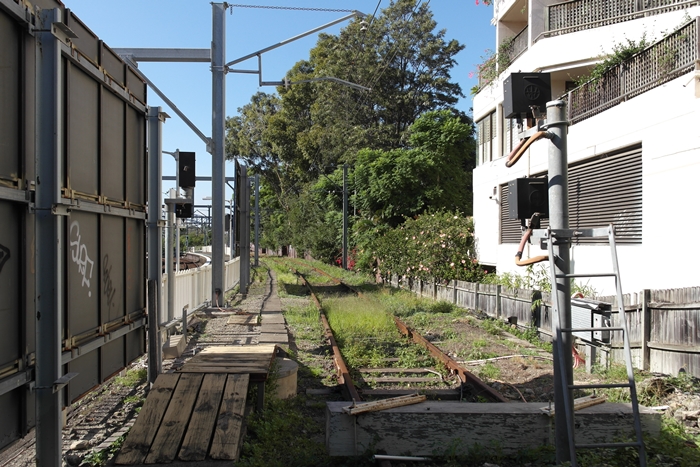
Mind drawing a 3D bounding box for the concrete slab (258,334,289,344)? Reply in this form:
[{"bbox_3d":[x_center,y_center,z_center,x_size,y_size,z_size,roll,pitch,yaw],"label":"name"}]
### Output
[{"bbox_3d":[-1.463,2.016,11.200,0.530,0.060,0.850,0,-1,-3],"label":"concrete slab"}]

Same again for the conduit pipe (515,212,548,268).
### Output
[{"bbox_3d":[1.298,0.043,4.150,0.250,0.380,0.150,0,-1,0],"label":"conduit pipe"}]

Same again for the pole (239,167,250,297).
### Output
[{"bbox_3d":[-3.630,-0.127,20.000,0.220,4.370,0.220,0,-1,-6],"label":"pole"}]

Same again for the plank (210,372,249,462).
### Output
[{"bbox_3d":[-1.023,1.570,5.047,0.200,0.050,0.972,0,29,-2],"label":"plank"}]

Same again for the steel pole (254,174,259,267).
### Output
[{"bbox_3d":[-7.210,-1.000,45.000,0.270,7.030,0.270,0,-1,-6],"label":"steel pole"}]

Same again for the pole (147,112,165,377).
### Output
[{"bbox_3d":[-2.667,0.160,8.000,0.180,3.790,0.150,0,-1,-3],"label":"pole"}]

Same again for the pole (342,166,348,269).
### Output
[{"bbox_3d":[-0.289,-1.028,37.500,0.310,6.800,0.300,0,-1,-3],"label":"pole"}]

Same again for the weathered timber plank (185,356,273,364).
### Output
[{"bbox_3d":[-1.512,1.610,7.350,1.060,0.050,0.300,0,-1,-2],"label":"weathered timber plank"}]

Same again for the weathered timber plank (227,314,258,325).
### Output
[{"bbox_3d":[-2.320,1.900,12.700,0.640,0.060,0.950,0,-1,-7],"label":"weathered timber plank"}]

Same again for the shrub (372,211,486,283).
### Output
[{"bbox_3d":[2.930,0.590,21.500,4.100,2.950,3.000,0,-1,-3],"label":"shrub"}]

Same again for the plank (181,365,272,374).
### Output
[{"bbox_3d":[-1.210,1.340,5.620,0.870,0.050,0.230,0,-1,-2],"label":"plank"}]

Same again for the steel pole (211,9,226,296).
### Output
[{"bbox_3d":[-3.725,-2.231,16.600,0.310,8.630,0.300,0,-1,-3],"label":"steel pole"}]

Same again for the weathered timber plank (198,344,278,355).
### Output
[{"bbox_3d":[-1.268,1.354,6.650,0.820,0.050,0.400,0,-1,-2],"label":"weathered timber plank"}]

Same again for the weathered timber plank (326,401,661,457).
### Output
[{"bbox_3d":[1.128,1.540,4.610,2.560,0.325,0.280,1,0,-2],"label":"weathered timber plank"}]

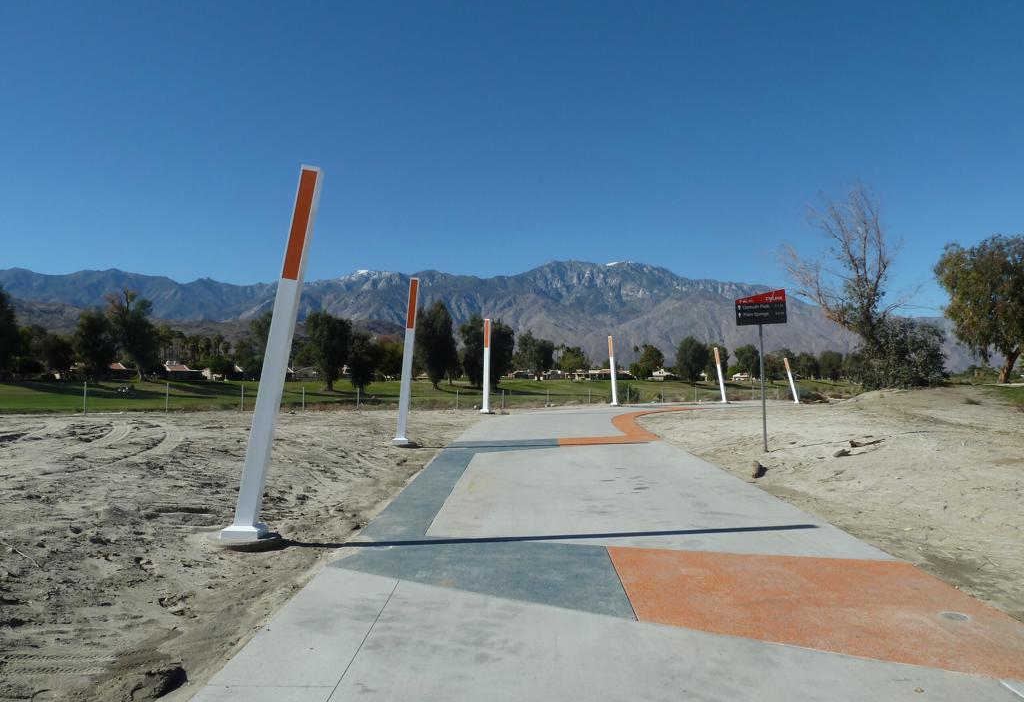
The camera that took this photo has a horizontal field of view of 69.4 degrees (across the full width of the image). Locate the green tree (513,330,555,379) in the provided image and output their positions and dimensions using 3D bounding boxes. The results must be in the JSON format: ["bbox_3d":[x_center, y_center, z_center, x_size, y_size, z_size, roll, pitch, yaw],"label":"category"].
[{"bbox_3d":[5.379,1.001,185.000,10.507,12.759,9.982,0,-2,0],"label":"green tree"}]

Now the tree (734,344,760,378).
[{"bbox_3d":[55.730,2.662,175.000,6.153,8.874,5.845,0,-2,0],"label":"tree"}]

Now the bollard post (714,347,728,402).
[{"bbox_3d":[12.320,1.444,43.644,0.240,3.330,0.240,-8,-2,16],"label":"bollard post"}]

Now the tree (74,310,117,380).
[{"bbox_3d":[-73.218,-1.055,130.000,7.380,12.480,7.300,0,-2,0],"label":"tree"}]

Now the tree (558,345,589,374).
[{"bbox_3d":[16.217,2.901,195.000,7.911,8.702,7.515,0,-2,0],"label":"tree"}]

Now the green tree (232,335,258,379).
[{"bbox_3d":[-53.651,1.318,150.000,6.090,8.920,6.000,0,-2,0],"label":"green tree"}]

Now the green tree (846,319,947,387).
[{"bbox_3d":[21.151,0.139,41.000,5.660,3.770,5.000,0,-2,0],"label":"green tree"}]

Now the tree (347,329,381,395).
[{"bbox_3d":[-13.856,1.073,69.000,2.986,6.158,2.837,0,-2,0],"label":"tree"}]

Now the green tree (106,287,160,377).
[{"bbox_3d":[-74.608,-3.039,145.000,9.804,18.039,9.314,0,-2,0],"label":"green tree"}]

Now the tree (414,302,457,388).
[{"bbox_3d":[-8.838,-0.756,86.000,5.470,10.470,5.300,0,-2,0],"label":"tree"}]

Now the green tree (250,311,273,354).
[{"bbox_3d":[-55.862,-1.379,170.000,8.506,15.862,8.081,0,-2,0],"label":"green tree"}]

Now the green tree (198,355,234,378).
[{"bbox_3d":[-59.939,3.245,150.000,7.300,4.670,6.500,0,-2,0],"label":"green tree"}]

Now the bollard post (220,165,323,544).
[{"bbox_3d":[-2.124,-0.018,6.765,0.290,3.438,0.290,9,-6,-3],"label":"bollard post"}]

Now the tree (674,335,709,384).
[{"bbox_3d":[33.043,1.597,135.000,6.024,8.854,5.723,0,-2,0],"label":"tree"}]

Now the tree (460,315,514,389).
[{"bbox_3d":[-2.684,0.219,81.000,5.910,8.220,6.000,0,-2,0],"label":"tree"}]

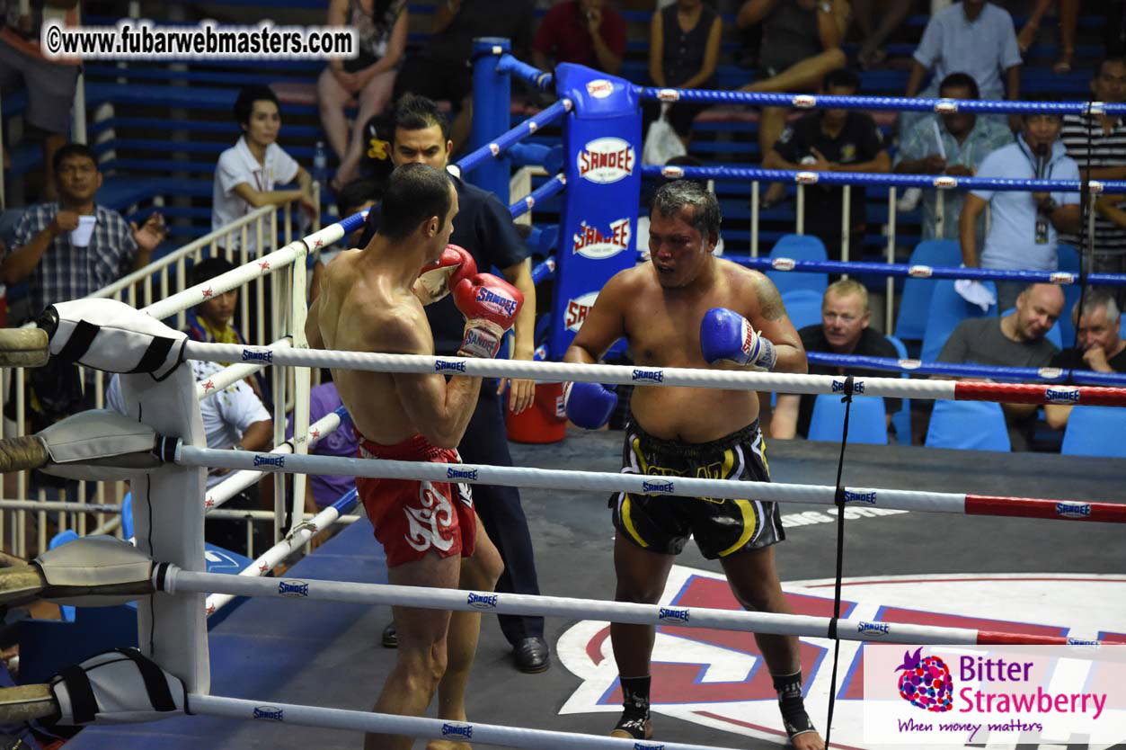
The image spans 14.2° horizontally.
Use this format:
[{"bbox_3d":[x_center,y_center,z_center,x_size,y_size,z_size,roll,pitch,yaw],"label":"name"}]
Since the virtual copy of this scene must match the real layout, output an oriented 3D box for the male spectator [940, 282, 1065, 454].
[{"bbox_3d":[1.725,0.226,17.781,0.580,1.220,0.750,1,11,5],"label":"male spectator"}]

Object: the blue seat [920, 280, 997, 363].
[{"bbox_3d":[1.695,0.017,19.837,0.420,0.820,0.500,3,12,14],"label":"blue seat"}]

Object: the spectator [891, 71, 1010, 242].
[{"bbox_3d":[1.806,-0.630,21.206,0.560,1.580,0.500,1,11,5],"label":"spectator"}]

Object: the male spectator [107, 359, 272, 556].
[{"bbox_3d":[-1.401,0.383,16.847,0.580,1.220,0.720,-6,13,-29],"label":"male spectator"}]

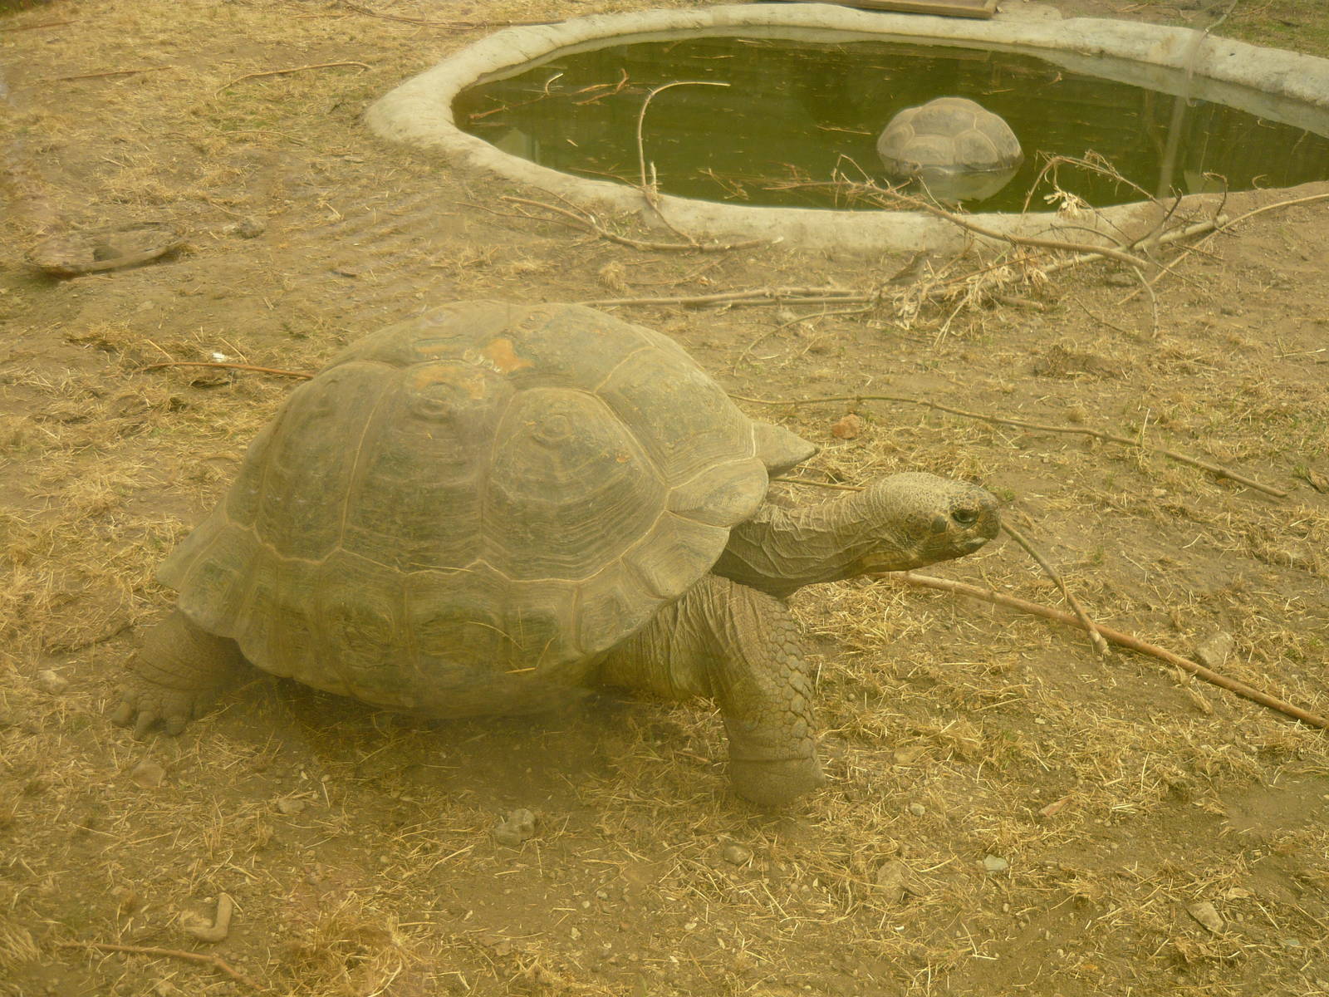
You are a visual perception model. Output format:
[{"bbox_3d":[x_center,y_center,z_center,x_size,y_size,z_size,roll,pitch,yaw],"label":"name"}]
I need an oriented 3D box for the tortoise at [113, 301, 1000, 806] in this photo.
[{"bbox_3d":[-0.220,0.034,2.204,1.480,0.730,0.800,6,29,11],"label":"tortoise"}]

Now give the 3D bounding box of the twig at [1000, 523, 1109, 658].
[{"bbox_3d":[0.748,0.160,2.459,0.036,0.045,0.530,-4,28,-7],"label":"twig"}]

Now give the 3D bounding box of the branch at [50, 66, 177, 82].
[{"bbox_3d":[-3.563,-2.743,8.174,0.793,0.028,0.060,-19,33,-32],"label":"branch"}]

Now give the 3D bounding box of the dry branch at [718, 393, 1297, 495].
[{"bbox_3d":[0.800,-0.173,3.093,1.348,0.050,0.189,12,30,22],"label":"dry branch"}]

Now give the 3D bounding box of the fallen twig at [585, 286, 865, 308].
[{"bbox_3d":[0.186,-0.624,3.960,0.932,0.050,0.161,-3,28,-5],"label":"fallen twig"}]

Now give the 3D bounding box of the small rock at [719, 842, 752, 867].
[{"bbox_3d":[0.102,0.509,1.812,0.043,0.026,0.042,2,28,4],"label":"small rock"}]

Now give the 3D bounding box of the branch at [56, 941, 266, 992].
[{"bbox_3d":[-0.712,0.650,1.802,0.332,0.020,0.042,7,29,12],"label":"branch"}]

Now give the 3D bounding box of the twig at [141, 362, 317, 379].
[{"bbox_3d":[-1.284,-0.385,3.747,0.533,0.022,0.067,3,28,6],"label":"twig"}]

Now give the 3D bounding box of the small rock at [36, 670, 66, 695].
[{"bbox_3d":[-1.150,0.342,2.372,0.056,0.032,0.042,0,28,0],"label":"small rock"}]

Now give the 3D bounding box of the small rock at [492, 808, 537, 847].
[{"bbox_3d":[-0.218,0.482,1.852,0.064,0.038,0.064,-4,28,-8],"label":"small rock"}]

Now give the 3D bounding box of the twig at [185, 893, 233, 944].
[{"bbox_3d":[-0.674,0.613,1.865,0.072,0.026,0.082,0,28,0],"label":"twig"}]

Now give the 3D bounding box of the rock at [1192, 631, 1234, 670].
[{"bbox_3d":[0.976,0.271,2.252,0.072,0.043,0.072,14,30,24],"label":"rock"}]

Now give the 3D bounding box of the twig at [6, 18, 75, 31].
[{"bbox_3d":[-4.790,-3.653,9.789,0.100,0.040,0.638,18,32,30],"label":"twig"}]

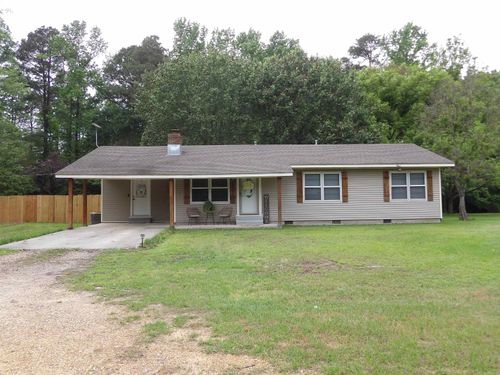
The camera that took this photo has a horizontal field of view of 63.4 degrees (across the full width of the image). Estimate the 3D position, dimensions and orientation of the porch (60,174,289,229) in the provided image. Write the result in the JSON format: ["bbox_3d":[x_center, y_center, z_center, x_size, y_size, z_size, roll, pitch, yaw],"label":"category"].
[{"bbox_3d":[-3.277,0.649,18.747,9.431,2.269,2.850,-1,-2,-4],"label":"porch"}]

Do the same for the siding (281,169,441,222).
[{"bbox_3d":[5.481,0.403,19.829,7.962,2.658,0.400,-1,-2,-4],"label":"siding"}]

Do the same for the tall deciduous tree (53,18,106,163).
[{"bbox_3d":[-15.476,-6.283,36.703,4.941,18.004,4.941,-1,-2,-4],"label":"tall deciduous tree"}]

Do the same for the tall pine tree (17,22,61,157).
[{"bbox_3d":[-20.174,-6.342,38.697,4.436,18.381,4.436,-1,-2,-4],"label":"tall pine tree"}]

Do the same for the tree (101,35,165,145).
[{"bbox_3d":[-11.211,-6.017,38.712,6.172,17.487,6.172,-1,-2,-4],"label":"tree"}]

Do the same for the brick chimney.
[{"bbox_3d":[-3.925,-2.342,21.374,0.762,1.331,0.700,-1,-2,-4],"label":"brick chimney"}]

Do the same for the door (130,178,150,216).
[{"bbox_3d":[-5.483,0.436,20.396,0.914,2.000,0.100,-1,-2,-4],"label":"door"}]

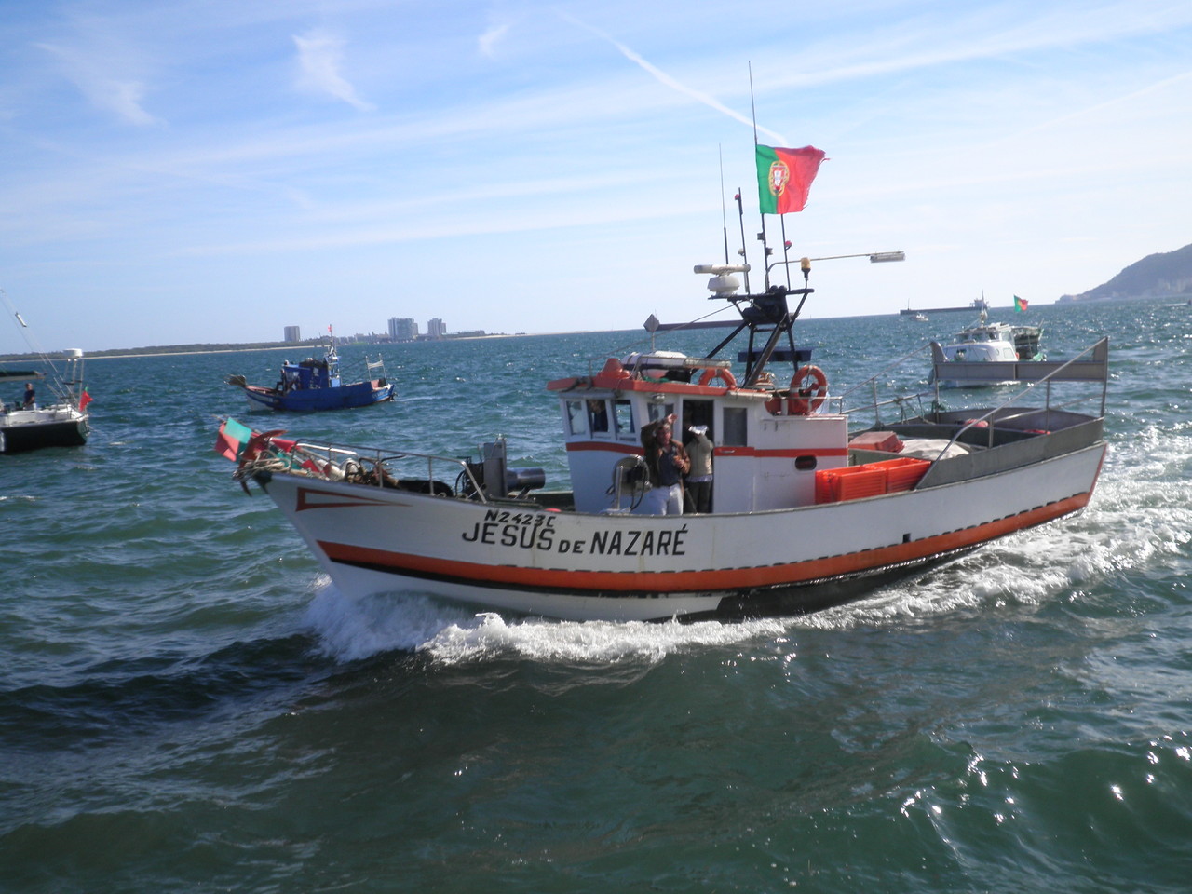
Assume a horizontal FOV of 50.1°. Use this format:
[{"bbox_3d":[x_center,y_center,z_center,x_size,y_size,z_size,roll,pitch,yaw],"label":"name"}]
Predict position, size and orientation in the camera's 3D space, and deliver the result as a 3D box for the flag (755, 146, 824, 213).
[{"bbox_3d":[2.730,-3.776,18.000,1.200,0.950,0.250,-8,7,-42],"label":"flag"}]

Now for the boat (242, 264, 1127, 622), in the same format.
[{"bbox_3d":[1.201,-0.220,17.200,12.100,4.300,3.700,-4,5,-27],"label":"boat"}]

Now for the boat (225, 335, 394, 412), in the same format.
[{"bbox_3d":[-14.113,-3.476,63.000,7.900,3.400,2.600,-3,5,7],"label":"boat"}]

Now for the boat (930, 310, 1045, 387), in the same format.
[{"bbox_3d":[15.440,-3.892,50.000,2.600,2.950,7.000,1,7,40],"label":"boat"}]

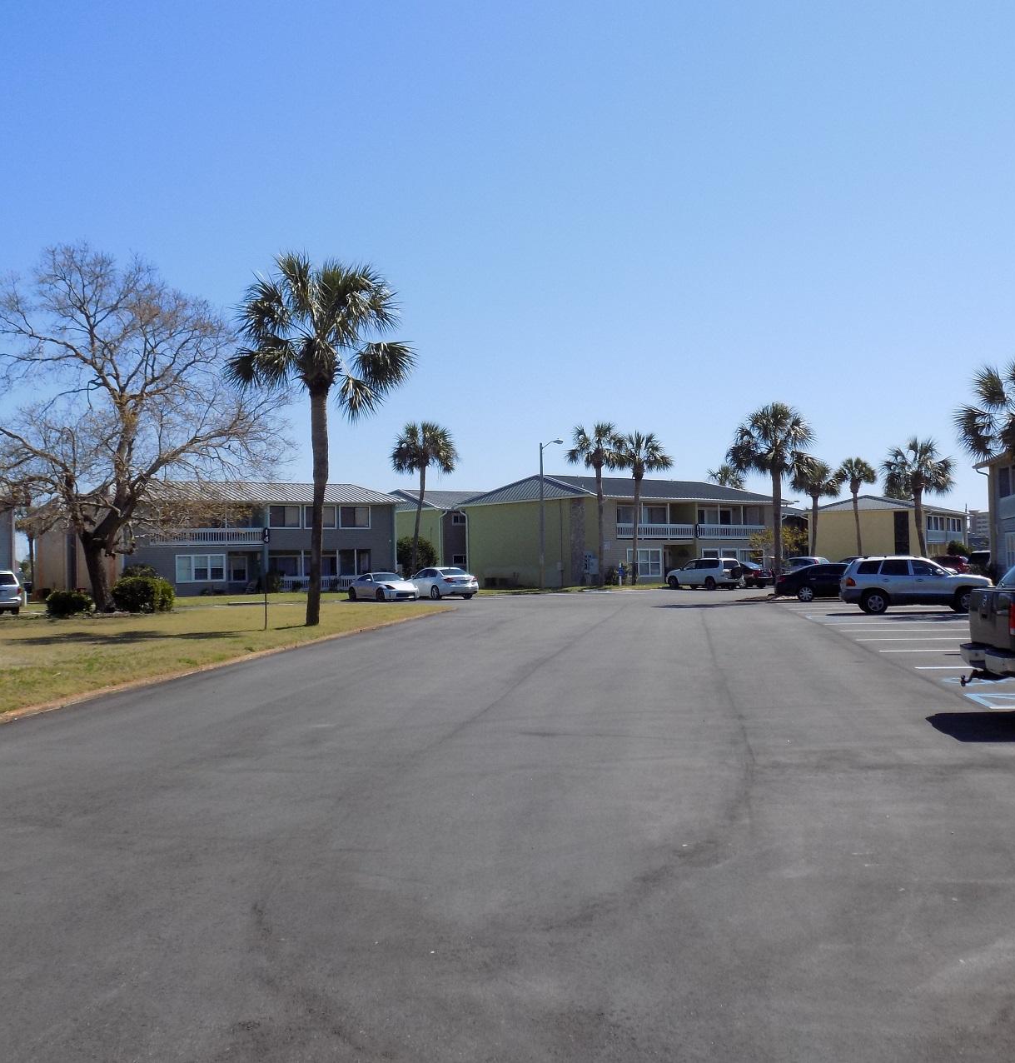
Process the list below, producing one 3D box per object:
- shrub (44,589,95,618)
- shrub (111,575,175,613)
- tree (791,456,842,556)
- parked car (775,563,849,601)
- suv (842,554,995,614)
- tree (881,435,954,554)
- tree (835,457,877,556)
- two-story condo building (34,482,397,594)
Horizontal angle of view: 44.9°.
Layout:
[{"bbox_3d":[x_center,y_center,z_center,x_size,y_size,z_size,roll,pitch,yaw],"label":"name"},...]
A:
[{"bbox_3d":[-15.295,2.479,42.900,1.750,1.050,1.700,-1,-1,0],"label":"shrub"},{"bbox_3d":[-14.116,2.357,47.422,2.400,1.500,2.200,-1,-2,-16],"label":"shrub"},{"bbox_3d":[20.073,-0.789,80.119,3.245,8.225,3.245,-2,-2,14],"label":"tree"},{"bbox_3d":[12.716,1.896,46.938,4.850,1.470,1.840,-1,-1,9],"label":"parked car"},{"bbox_3d":[12.084,1.519,36.239,4.500,1.700,1.830,-1,-1,9],"label":"suv"},{"bbox_3d":[22.751,-1.113,68.118,3.923,8.128,3.923,-2,-2,19],"label":"tree"},{"bbox_3d":[24.126,-0.873,85.123,2.835,8.517,2.835,-2,-2,16],"label":"tree"},{"bbox_3d":[-19.579,0.286,81.912,19.200,7.500,16.400,0,-2,-37],"label":"two-story condo building"}]

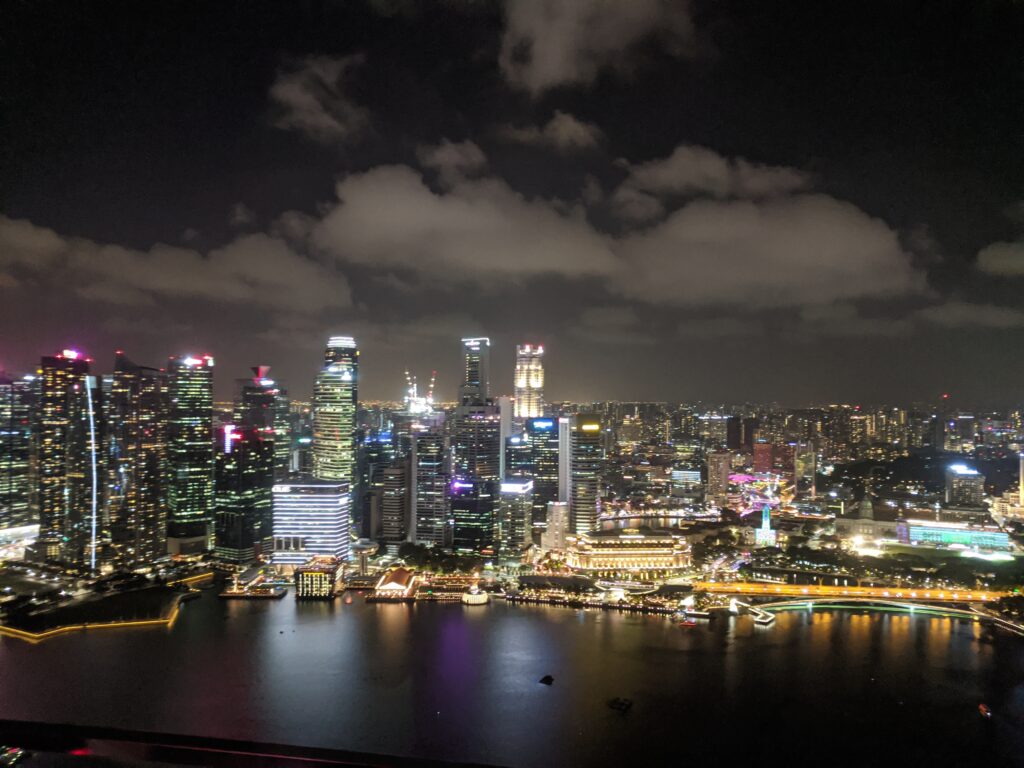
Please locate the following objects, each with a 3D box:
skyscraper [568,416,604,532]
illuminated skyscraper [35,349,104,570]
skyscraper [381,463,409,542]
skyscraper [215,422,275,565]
[{"bbox_3d":[93.750,128.050,983.250,40.000,175.000,33.000,0,-1,0],"label":"skyscraper"},{"bbox_3d":[-514.060,89.900,891.770,42.000,245.000,40.000,0,-1,22],"label":"illuminated skyscraper"},{"bbox_3d":[-142.730,153.220,935.630,24.000,110.000,28.000,0,-1,14],"label":"skyscraper"},{"bbox_3d":[-323.880,137.500,928.090,38.000,152.000,58.000,0,-1,15],"label":"skyscraper"}]

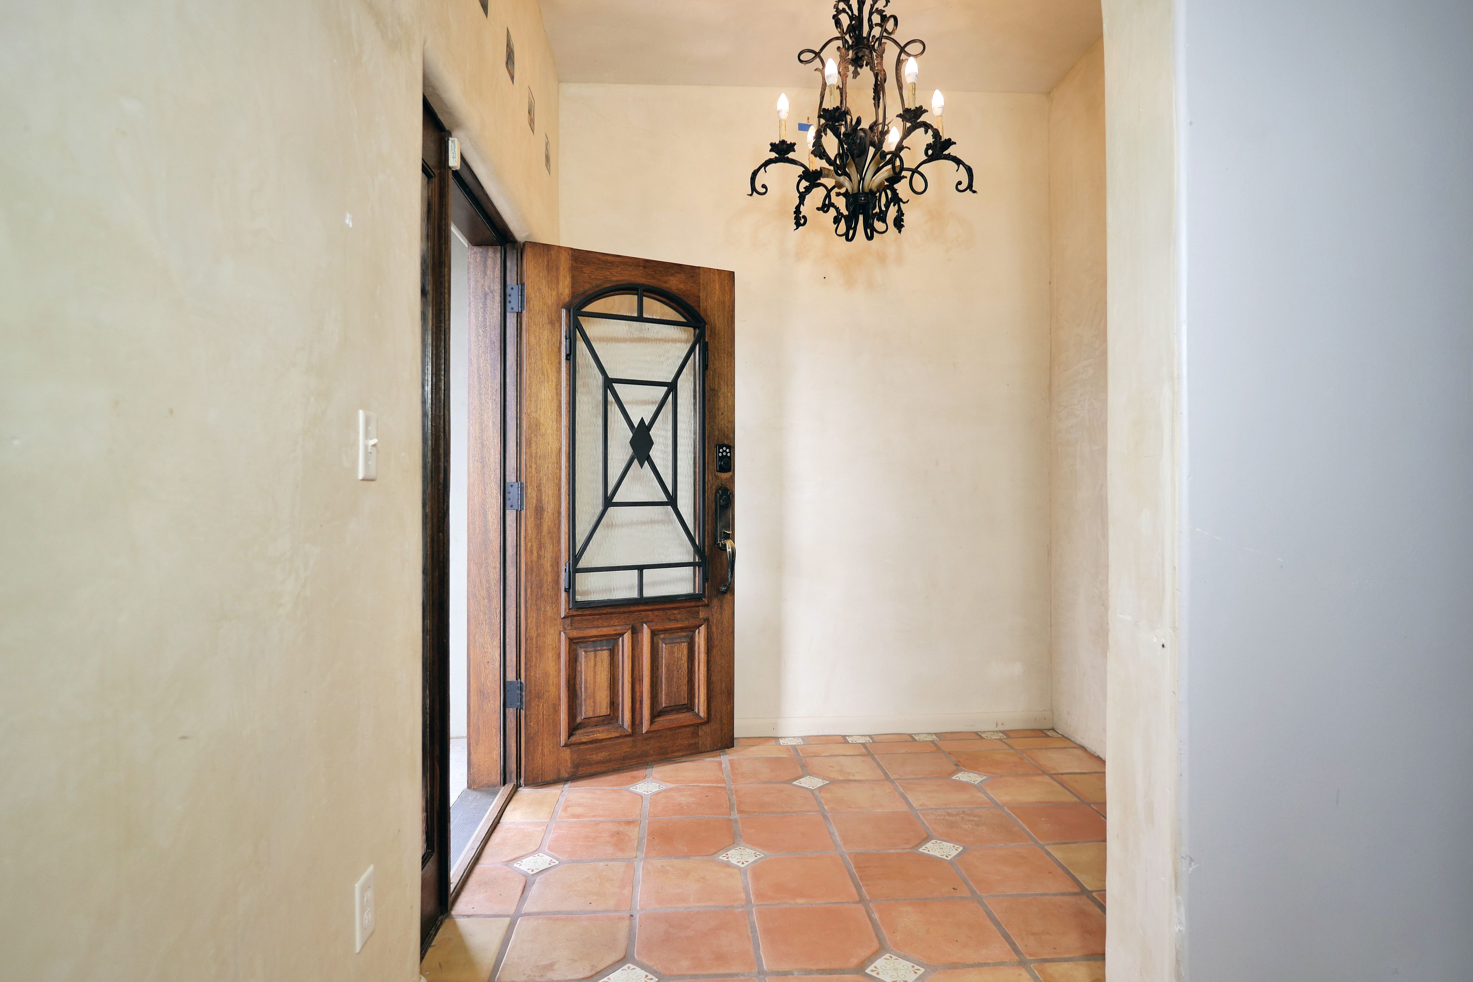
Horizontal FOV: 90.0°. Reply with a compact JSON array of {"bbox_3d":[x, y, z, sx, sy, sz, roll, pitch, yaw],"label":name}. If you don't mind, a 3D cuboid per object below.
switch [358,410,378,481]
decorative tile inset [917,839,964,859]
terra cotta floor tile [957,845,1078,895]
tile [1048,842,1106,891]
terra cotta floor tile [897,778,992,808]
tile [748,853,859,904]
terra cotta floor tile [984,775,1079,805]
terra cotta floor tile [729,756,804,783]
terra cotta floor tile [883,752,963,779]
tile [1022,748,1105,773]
[{"bbox_3d":[-0.626,-0.078,1.262,0.018,0.116,0.070,0,0,-4],"label":"switch"},{"bbox_3d":[0.638,1.114,2.280,0.097,0.012,0.097,0,0,41],"label":"decorative tile inset"},{"bbox_3d":[0.822,1.146,2.204,0.298,0.020,0.264,0,0,-4],"label":"terra cotta floor tile"},{"bbox_3d":[1.111,1.114,2.176,0.282,0.015,0.253,0,0,-4],"label":"tile"},{"bbox_3d":[0.762,1.117,2.704,0.282,0.015,0.253,0,0,-4],"label":"terra cotta floor tile"},{"bbox_3d":[0.186,1.146,2.161,0.298,0.020,0.264,0,0,-4],"label":"tile"},{"bbox_3d":[1.099,1.146,2.795,0.298,0.020,0.264,0,0,-4],"label":"terra cotta floor tile"},{"bbox_3d":[0.121,1.143,2.994,0.288,0.016,0.260,0,0,-3],"label":"terra cotta floor tile"},{"bbox_3d":[0.753,1.146,3.045,0.298,0.020,0.264,0,0,-4],"label":"terra cotta floor tile"},{"bbox_3d":[1.395,1.143,3.106,0.290,0.016,0.266,0,0,-5],"label":"tile"}]

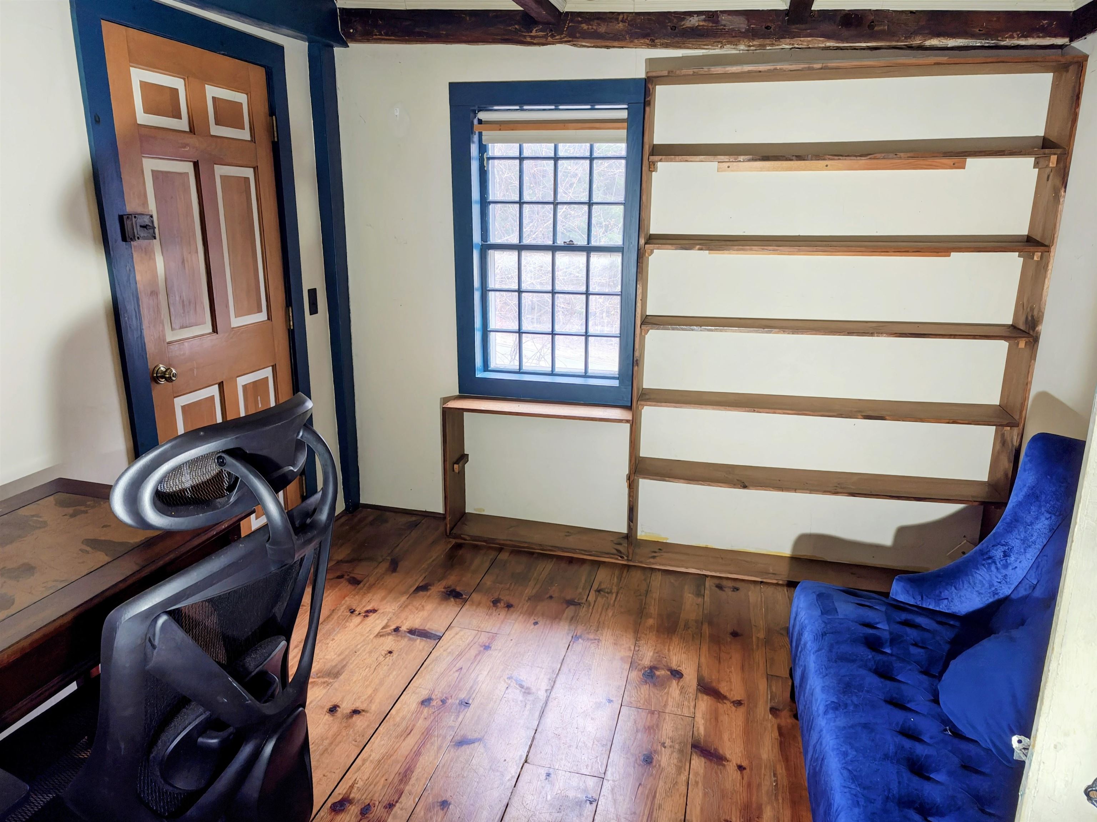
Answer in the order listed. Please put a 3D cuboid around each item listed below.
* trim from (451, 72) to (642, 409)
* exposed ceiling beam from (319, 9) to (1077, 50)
[{"bbox_3d":[-0.008,-0.731,3.411,0.834,1.375,0.140,4,15,13],"label":"trim"},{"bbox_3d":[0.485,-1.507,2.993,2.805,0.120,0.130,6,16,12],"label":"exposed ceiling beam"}]

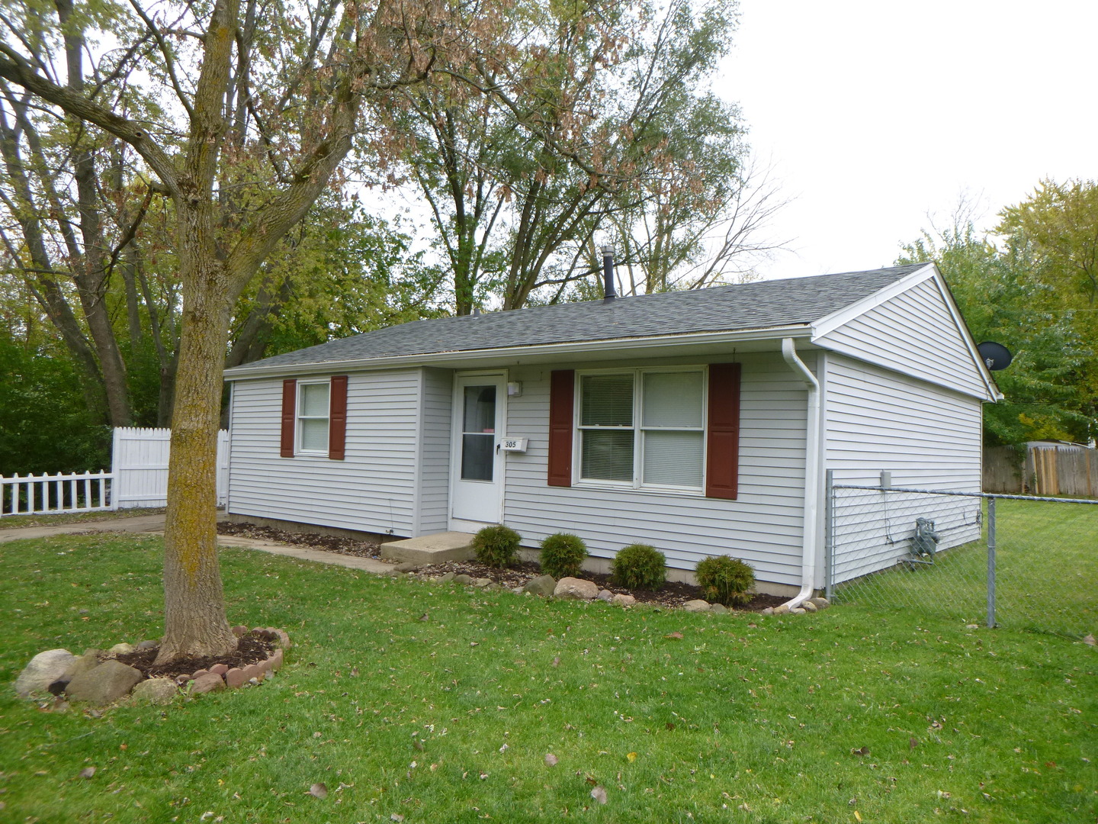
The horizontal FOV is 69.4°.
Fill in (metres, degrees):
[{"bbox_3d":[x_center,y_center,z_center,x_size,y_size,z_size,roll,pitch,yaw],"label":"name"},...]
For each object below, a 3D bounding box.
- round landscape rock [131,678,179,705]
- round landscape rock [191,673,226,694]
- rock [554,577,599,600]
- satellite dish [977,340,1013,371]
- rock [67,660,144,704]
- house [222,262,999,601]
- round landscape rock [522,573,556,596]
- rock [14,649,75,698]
[{"bbox_3d":[-2.268,1.607,4.566,0.248,0.133,0.186,3,-3,-25],"label":"round landscape rock"},{"bbox_3d":[-2.050,1.636,4.781,0.190,0.108,0.133,3,-3,-22],"label":"round landscape rock"},{"bbox_3d":[0.280,1.797,8.086,0.464,0.210,0.301,2,-3,2],"label":"rock"},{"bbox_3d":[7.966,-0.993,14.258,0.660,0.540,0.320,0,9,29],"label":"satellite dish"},{"bbox_3d":[-2.544,1.548,4.544,0.386,0.229,0.290,3,-3,-28],"label":"rock"},{"bbox_3d":[1.058,0.084,14.249,10.840,4.250,8.870,0,-3,39],"label":"house"},{"bbox_3d":[-0.101,1.779,8.145,0.353,0.225,0.265,2,-3,0],"label":"round landscape rock"},{"bbox_3d":[-2.935,1.523,4.623,0.303,0.260,0.243,4,-3,-31],"label":"rock"}]

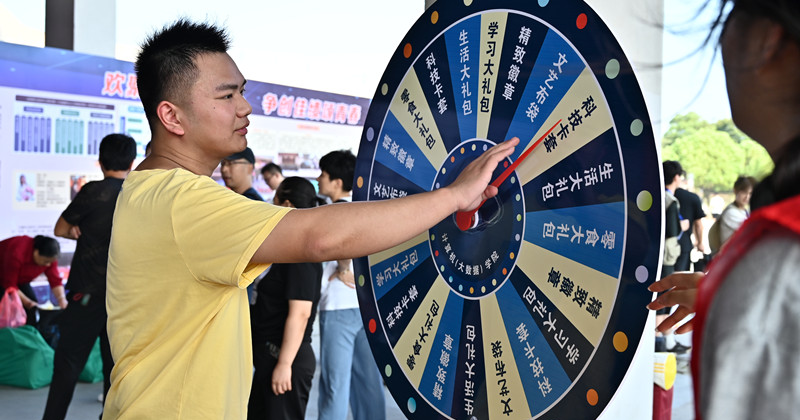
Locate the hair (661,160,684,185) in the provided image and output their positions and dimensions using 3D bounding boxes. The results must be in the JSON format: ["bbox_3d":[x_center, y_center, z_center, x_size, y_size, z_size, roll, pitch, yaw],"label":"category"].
[{"bbox_3d":[2.525,-0.341,8.200,0.225,0.220,0.180,1,1,-14],"label":"hair"}]

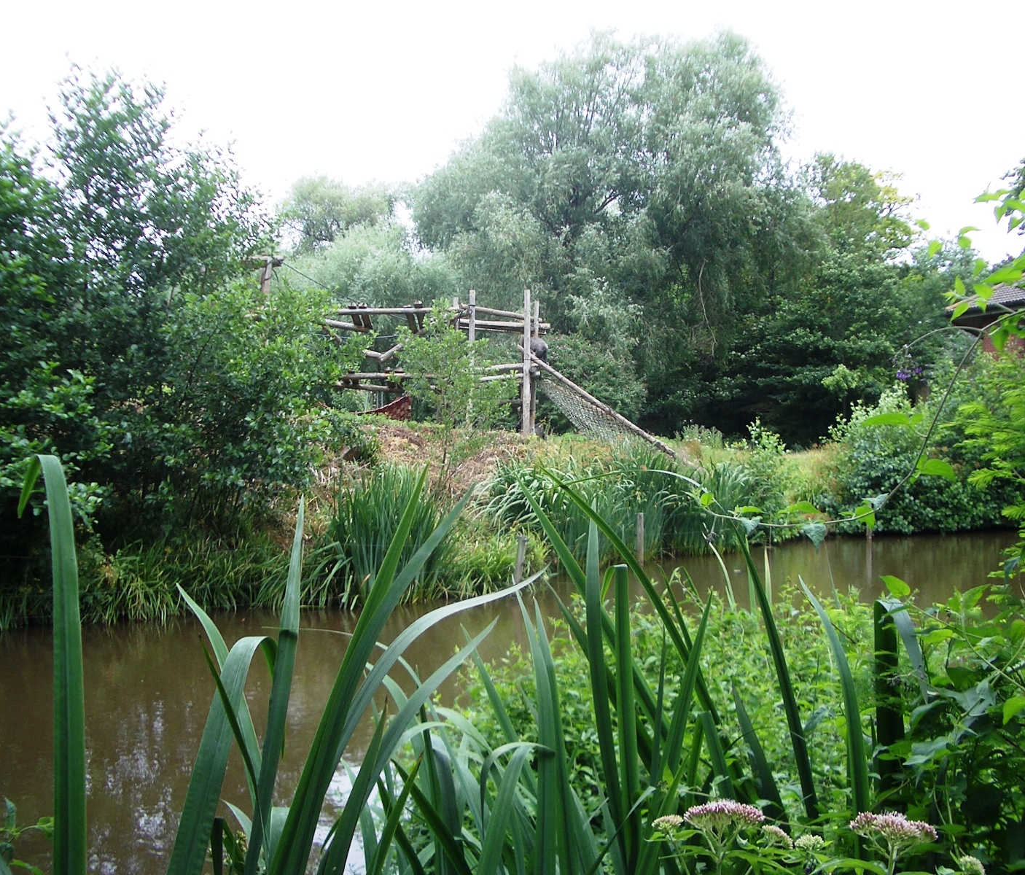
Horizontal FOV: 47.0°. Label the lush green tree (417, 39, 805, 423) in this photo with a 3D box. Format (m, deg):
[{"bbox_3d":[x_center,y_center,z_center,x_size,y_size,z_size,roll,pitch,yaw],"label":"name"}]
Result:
[{"bbox_3d":[3.073,-6.561,37.000,12.300,12.400,11.000,0,1,0],"label":"lush green tree"}]

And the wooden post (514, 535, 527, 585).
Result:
[{"bbox_3d":[0.085,1.277,12.200,0.080,0.560,0.080,6,1,0],"label":"wooden post"}]

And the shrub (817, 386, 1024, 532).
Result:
[{"bbox_3d":[6.797,0.342,19.700,3.350,2.500,2.700,0,1,0],"label":"shrub"}]

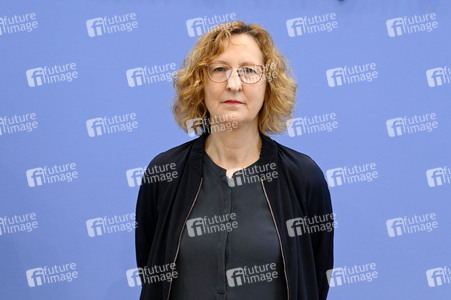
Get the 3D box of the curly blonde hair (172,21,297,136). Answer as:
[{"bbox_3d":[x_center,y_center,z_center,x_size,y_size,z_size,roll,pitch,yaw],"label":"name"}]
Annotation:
[{"bbox_3d":[0.020,-0.161,1.410,0.270,0.257,0.235,1,0,4],"label":"curly blonde hair"}]

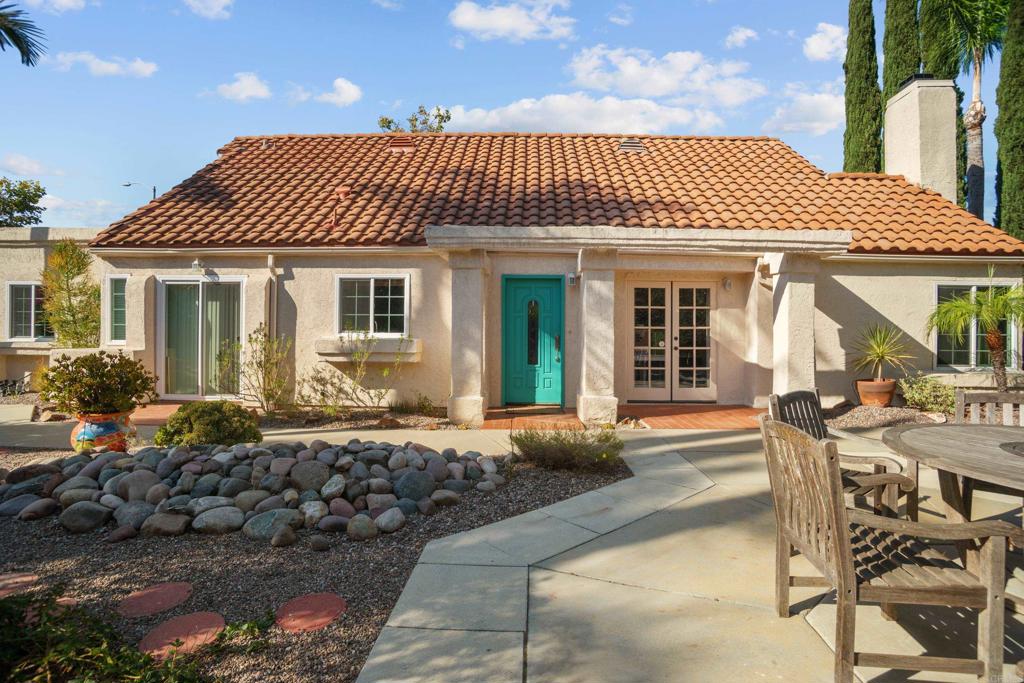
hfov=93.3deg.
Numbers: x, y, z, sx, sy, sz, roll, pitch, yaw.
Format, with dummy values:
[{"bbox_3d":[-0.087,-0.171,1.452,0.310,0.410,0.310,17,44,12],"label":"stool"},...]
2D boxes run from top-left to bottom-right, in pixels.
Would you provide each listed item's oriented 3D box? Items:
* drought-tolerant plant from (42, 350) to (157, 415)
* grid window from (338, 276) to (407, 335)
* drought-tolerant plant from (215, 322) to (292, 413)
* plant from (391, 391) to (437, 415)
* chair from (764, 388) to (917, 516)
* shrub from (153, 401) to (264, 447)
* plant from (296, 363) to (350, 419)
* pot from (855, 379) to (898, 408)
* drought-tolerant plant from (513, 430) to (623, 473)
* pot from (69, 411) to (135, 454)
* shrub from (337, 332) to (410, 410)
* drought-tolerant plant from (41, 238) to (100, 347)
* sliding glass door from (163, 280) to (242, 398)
[{"bbox_3d":[-4.190,0.400,4.900,0.950,0.680,0.920,0,0,-1],"label":"drought-tolerant plant"},{"bbox_3d":[-2.210,-0.560,7.720,1.150,0.980,0.120,0,0,-1],"label":"grid window"},{"bbox_3d":[-3.840,0.420,7.200,1.050,1.330,0.800,0,0,0],"label":"drought-tolerant plant"},{"bbox_3d":[-1.470,0.920,7.220,0.690,0.350,0.450,0,0,0],"label":"plant"},{"bbox_3d":[1.920,0.750,2.740,0.570,0.880,0.620,0,0,-34],"label":"chair"},{"bbox_3d":[-2.980,0.870,4.750,0.930,0.520,0.880,0,0,-1],"label":"shrub"},{"bbox_3d":[-2.780,0.730,7.200,0.780,0.830,0.600,0,0,-1],"label":"plant"},{"bbox_3d":[5.420,0.775,7.170,0.490,0.400,0.490,0,0,0],"label":"pot"},{"bbox_3d":[0.520,0.970,4.500,1.060,0.340,0.780,0,0,0],"label":"drought-tolerant plant"},{"bbox_3d":[-4.130,0.920,4.880,0.500,0.450,0.500,0,0,0],"label":"pot"},{"bbox_3d":[-2.130,0.460,7.400,1.080,1.200,0.750,0,0,-1],"label":"shrub"},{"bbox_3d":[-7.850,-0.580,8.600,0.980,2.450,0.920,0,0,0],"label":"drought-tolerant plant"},{"bbox_3d":[-4.960,-0.040,7.770,1.400,1.960,0.120,0,0,0],"label":"sliding glass door"}]

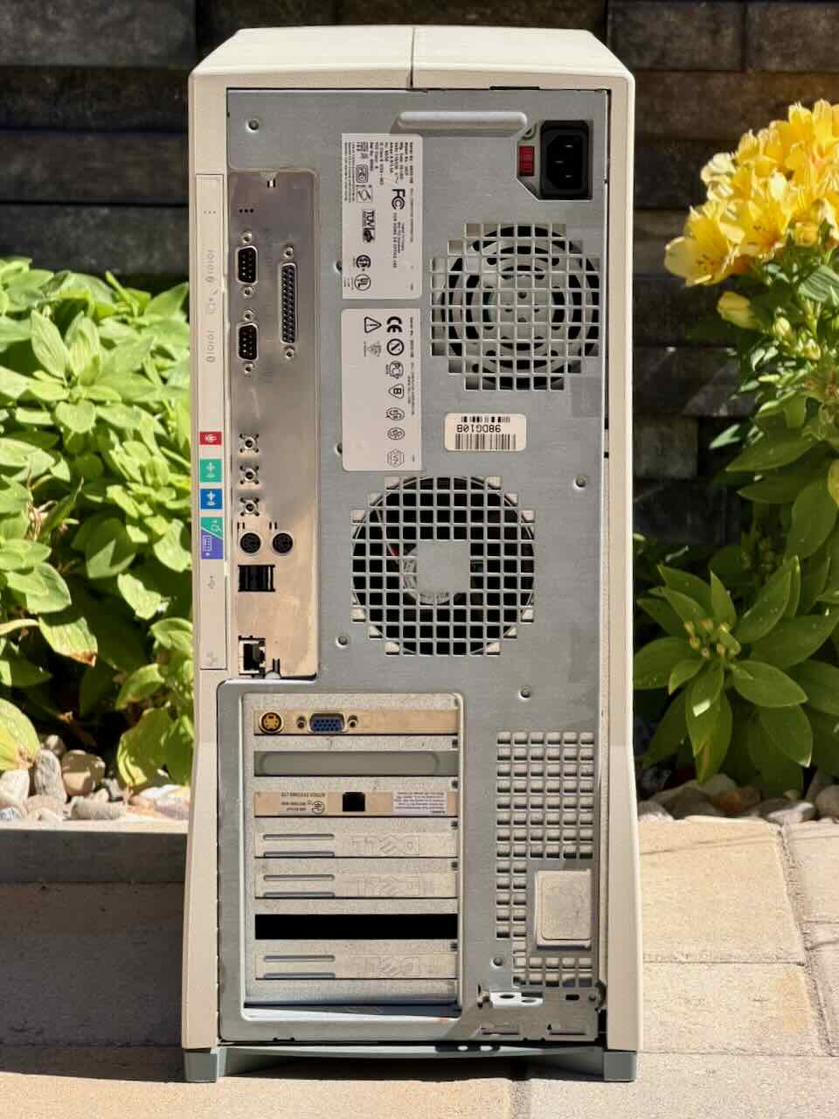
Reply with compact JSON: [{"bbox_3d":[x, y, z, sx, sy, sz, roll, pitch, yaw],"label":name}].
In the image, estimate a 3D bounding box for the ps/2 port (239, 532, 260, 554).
[{"bbox_3d":[-0.080,-0.008,1.532,0.009,0.011,0.008,0,11,-1],"label":"ps/2 port"}]

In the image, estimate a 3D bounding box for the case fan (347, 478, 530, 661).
[{"bbox_3d":[0.011,0.003,1.531,0.087,0.086,0.004,0,10,0],"label":"case fan"}]

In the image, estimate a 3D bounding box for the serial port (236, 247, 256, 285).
[{"bbox_3d":[-0.080,-0.137,1.502,0.010,0.018,0.009,0,10,0],"label":"serial port"}]

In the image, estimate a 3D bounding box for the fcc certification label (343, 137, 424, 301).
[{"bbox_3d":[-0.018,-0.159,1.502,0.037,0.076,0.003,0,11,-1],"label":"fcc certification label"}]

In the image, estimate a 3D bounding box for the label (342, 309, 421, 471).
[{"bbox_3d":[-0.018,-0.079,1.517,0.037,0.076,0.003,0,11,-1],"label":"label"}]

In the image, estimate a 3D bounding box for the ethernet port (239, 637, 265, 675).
[{"bbox_3d":[-0.080,0.045,1.543,0.012,0.018,0.013,0,10,0],"label":"ethernet port"}]

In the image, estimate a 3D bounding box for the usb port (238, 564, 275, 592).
[{"bbox_3d":[-0.077,0.008,1.536,0.017,0.013,0.013,0,10,0],"label":"usb port"}]

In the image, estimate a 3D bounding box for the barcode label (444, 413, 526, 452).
[{"bbox_3d":[0.031,-0.060,1.517,0.039,0.018,0.001,0,10,0],"label":"barcode label"}]

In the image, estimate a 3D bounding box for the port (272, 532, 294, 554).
[{"bbox_3d":[-0.064,-0.008,1.532,0.010,0.011,0.010,0,10,0],"label":"port"}]

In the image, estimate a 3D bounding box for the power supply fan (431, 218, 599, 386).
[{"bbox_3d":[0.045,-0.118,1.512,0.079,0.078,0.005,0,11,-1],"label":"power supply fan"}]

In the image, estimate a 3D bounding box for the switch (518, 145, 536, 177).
[{"bbox_3d":[0.050,-0.185,1.502,0.008,0.014,0.008,0,10,0],"label":"switch"}]

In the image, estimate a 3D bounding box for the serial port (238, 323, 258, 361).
[{"bbox_3d":[-0.080,-0.102,1.510,0.009,0.018,0.008,0,11,-1],"label":"serial port"}]

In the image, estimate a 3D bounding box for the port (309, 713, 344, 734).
[{"bbox_3d":[-0.044,0.079,1.550,0.016,0.010,0.008,0,11,-1],"label":"port"}]

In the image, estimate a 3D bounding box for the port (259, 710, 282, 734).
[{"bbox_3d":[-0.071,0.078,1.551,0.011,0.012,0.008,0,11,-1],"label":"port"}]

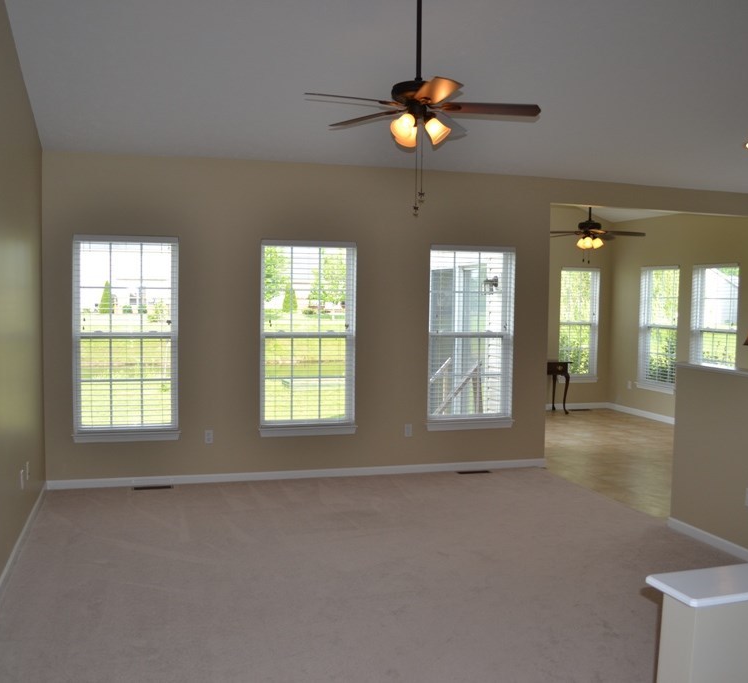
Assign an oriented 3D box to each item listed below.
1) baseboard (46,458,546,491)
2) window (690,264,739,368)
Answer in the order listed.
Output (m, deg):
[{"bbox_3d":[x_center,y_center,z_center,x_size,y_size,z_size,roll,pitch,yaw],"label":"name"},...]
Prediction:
[{"bbox_3d":[-0.471,1.162,6.746,4.444,0.080,0.018,0,4,-17],"label":"baseboard"},{"bbox_3d":[4.105,-0.098,9.243,0.110,1.649,0.807,0,4,-17],"label":"window"}]

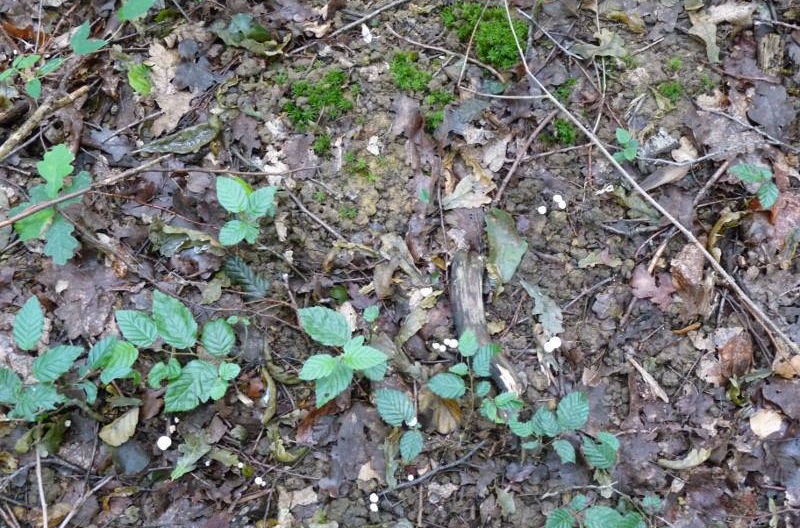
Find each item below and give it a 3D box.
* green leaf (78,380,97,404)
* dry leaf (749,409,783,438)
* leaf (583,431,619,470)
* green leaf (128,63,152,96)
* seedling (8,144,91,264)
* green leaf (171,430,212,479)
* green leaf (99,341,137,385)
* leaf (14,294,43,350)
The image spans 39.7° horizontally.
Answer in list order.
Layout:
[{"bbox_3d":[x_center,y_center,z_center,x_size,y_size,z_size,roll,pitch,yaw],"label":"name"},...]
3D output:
[{"bbox_3d":[-0.305,0.125,1.081,0.018,0.013,0.026,-32,63,-19],"label":"green leaf"},{"bbox_3d":[0.413,0.180,1.253,0.037,0.010,0.035,7,65,3],"label":"dry leaf"},{"bbox_3d":[0.219,0.203,1.210,0.032,0.012,0.044,-39,70,-17],"label":"leaf"},{"bbox_3d":[-0.333,-0.237,1.422,0.032,0.012,0.049,-8,66,-3],"label":"green leaf"},{"bbox_3d":[-0.375,-0.064,1.196,0.085,0.060,0.115,0,53,0],"label":"seedling"},{"bbox_3d":[-0.219,0.198,1.157,0.032,0.012,0.062,22,60,14],"label":"green leaf"},{"bbox_3d":[-0.298,0.103,1.173,0.048,0.022,0.047,-22,60,-14],"label":"green leaf"},{"bbox_3d":[-0.378,0.060,1.131,0.029,0.012,0.065,-2,57,-2],"label":"leaf"}]

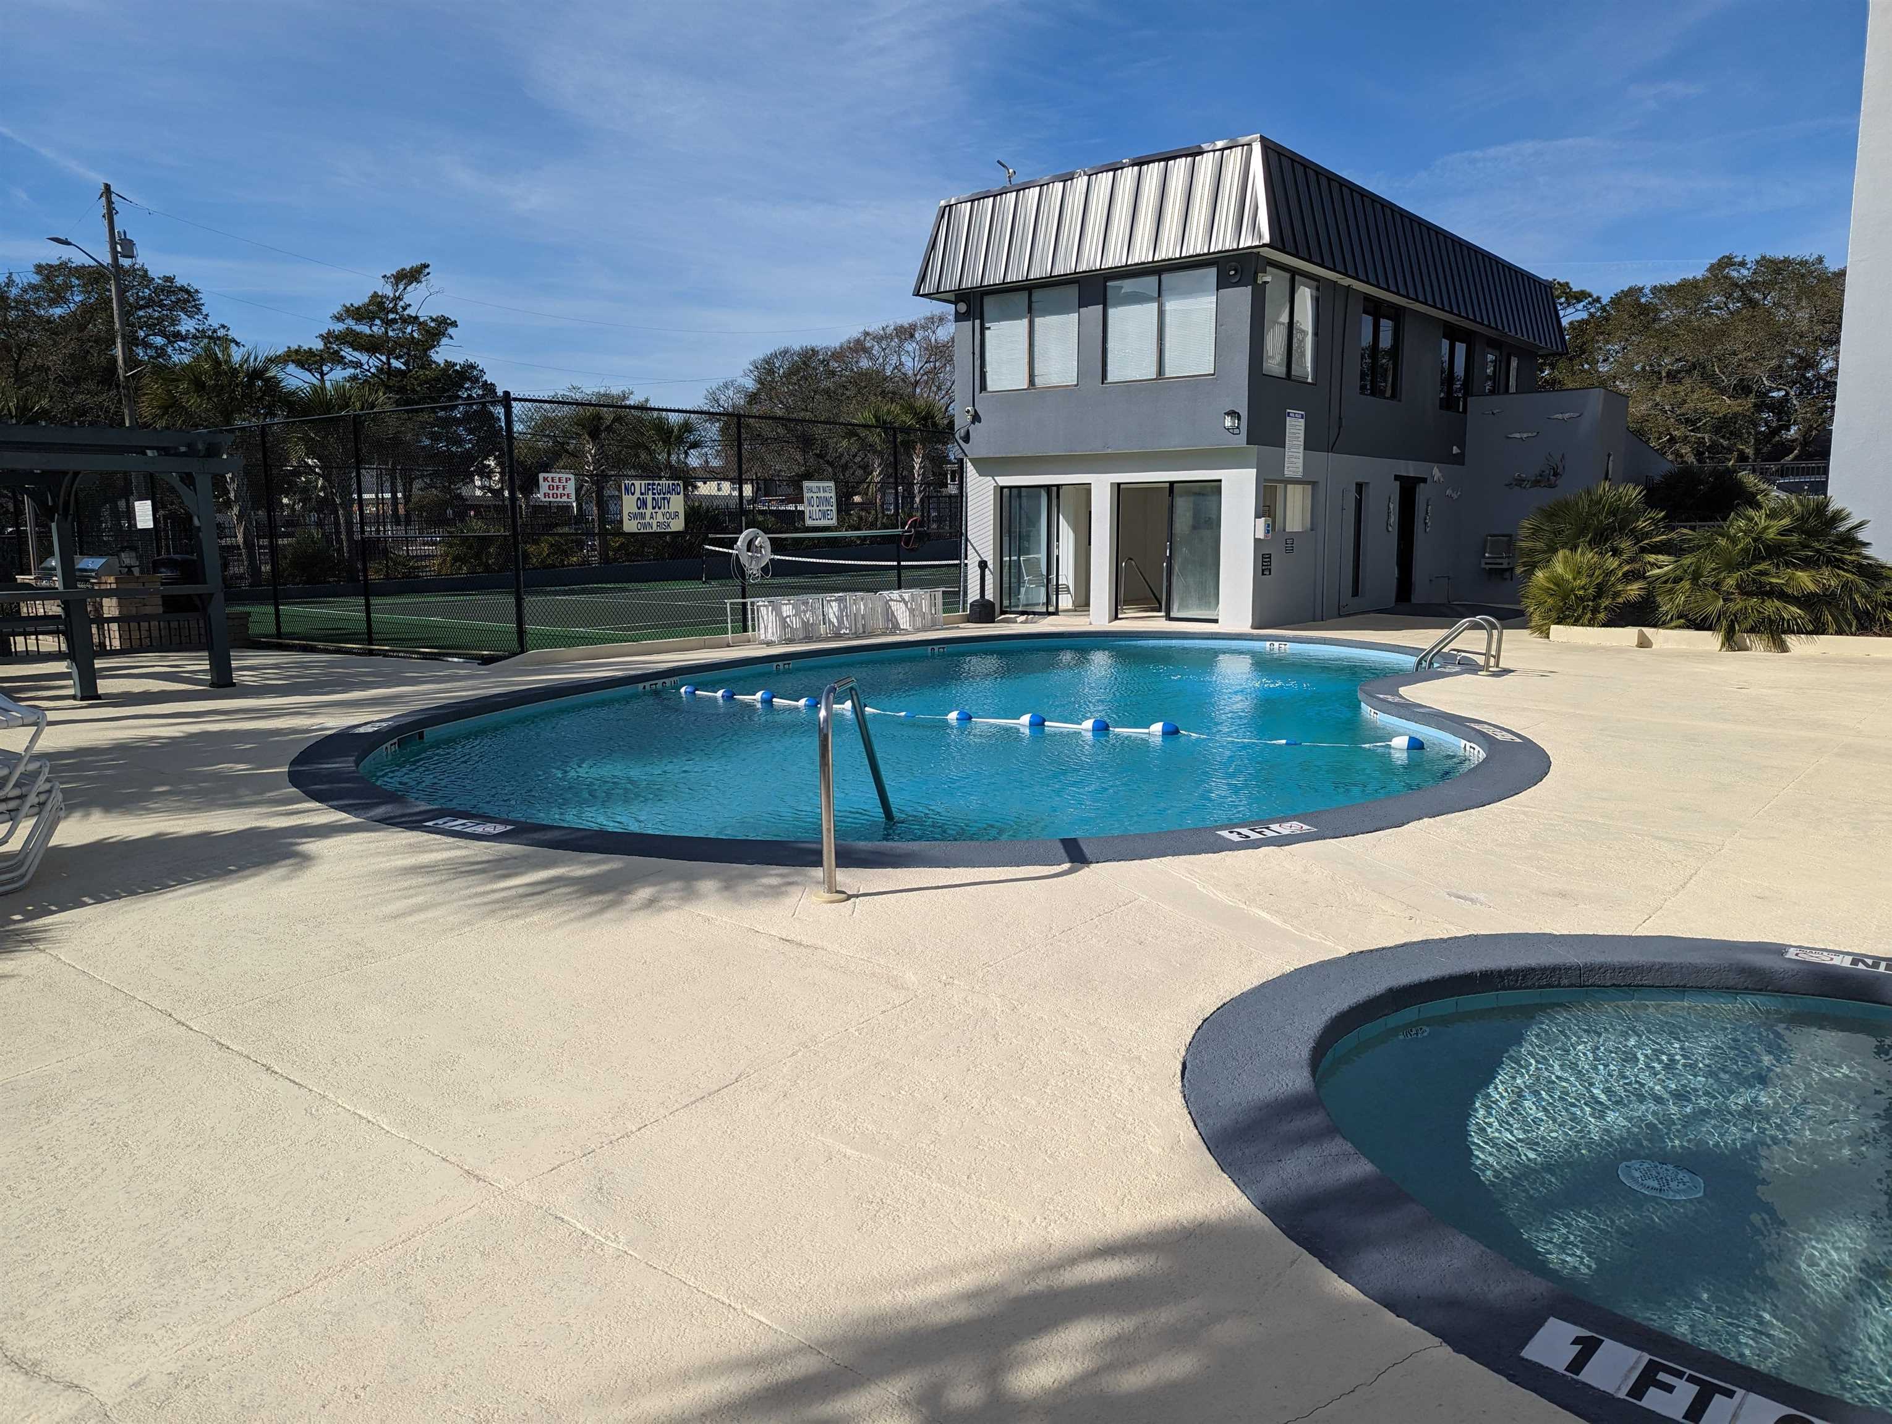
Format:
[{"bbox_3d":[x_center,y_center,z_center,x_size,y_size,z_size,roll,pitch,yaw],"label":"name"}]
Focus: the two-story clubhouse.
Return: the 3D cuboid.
[{"bbox_3d":[7.164,-5.137,23.351,7.600,6.300,14.300,6,10,38],"label":"two-story clubhouse"}]

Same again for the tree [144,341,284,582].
[{"bbox_3d":[-15.304,-5.290,27.791,3.200,5.150,3.200,-1,8,0],"label":"tree"}]

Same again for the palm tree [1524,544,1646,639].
[{"bbox_3d":[8.047,-1.582,16.656,1.570,1.040,1.490,-1,8,0],"label":"palm tree"}]

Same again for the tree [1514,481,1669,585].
[{"bbox_3d":[8.833,-2.322,18.066,2.110,1.690,2.010,-1,8,0],"label":"tree"}]

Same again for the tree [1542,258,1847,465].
[{"bbox_3d":[25.441,-10.884,44.948,11.090,9.180,10.540,-1,8,0],"label":"tree"}]

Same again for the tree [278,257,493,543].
[{"bbox_3d":[-22.341,-12.702,53.709,8.920,10.860,8.470,-1,8,0],"label":"tree"}]

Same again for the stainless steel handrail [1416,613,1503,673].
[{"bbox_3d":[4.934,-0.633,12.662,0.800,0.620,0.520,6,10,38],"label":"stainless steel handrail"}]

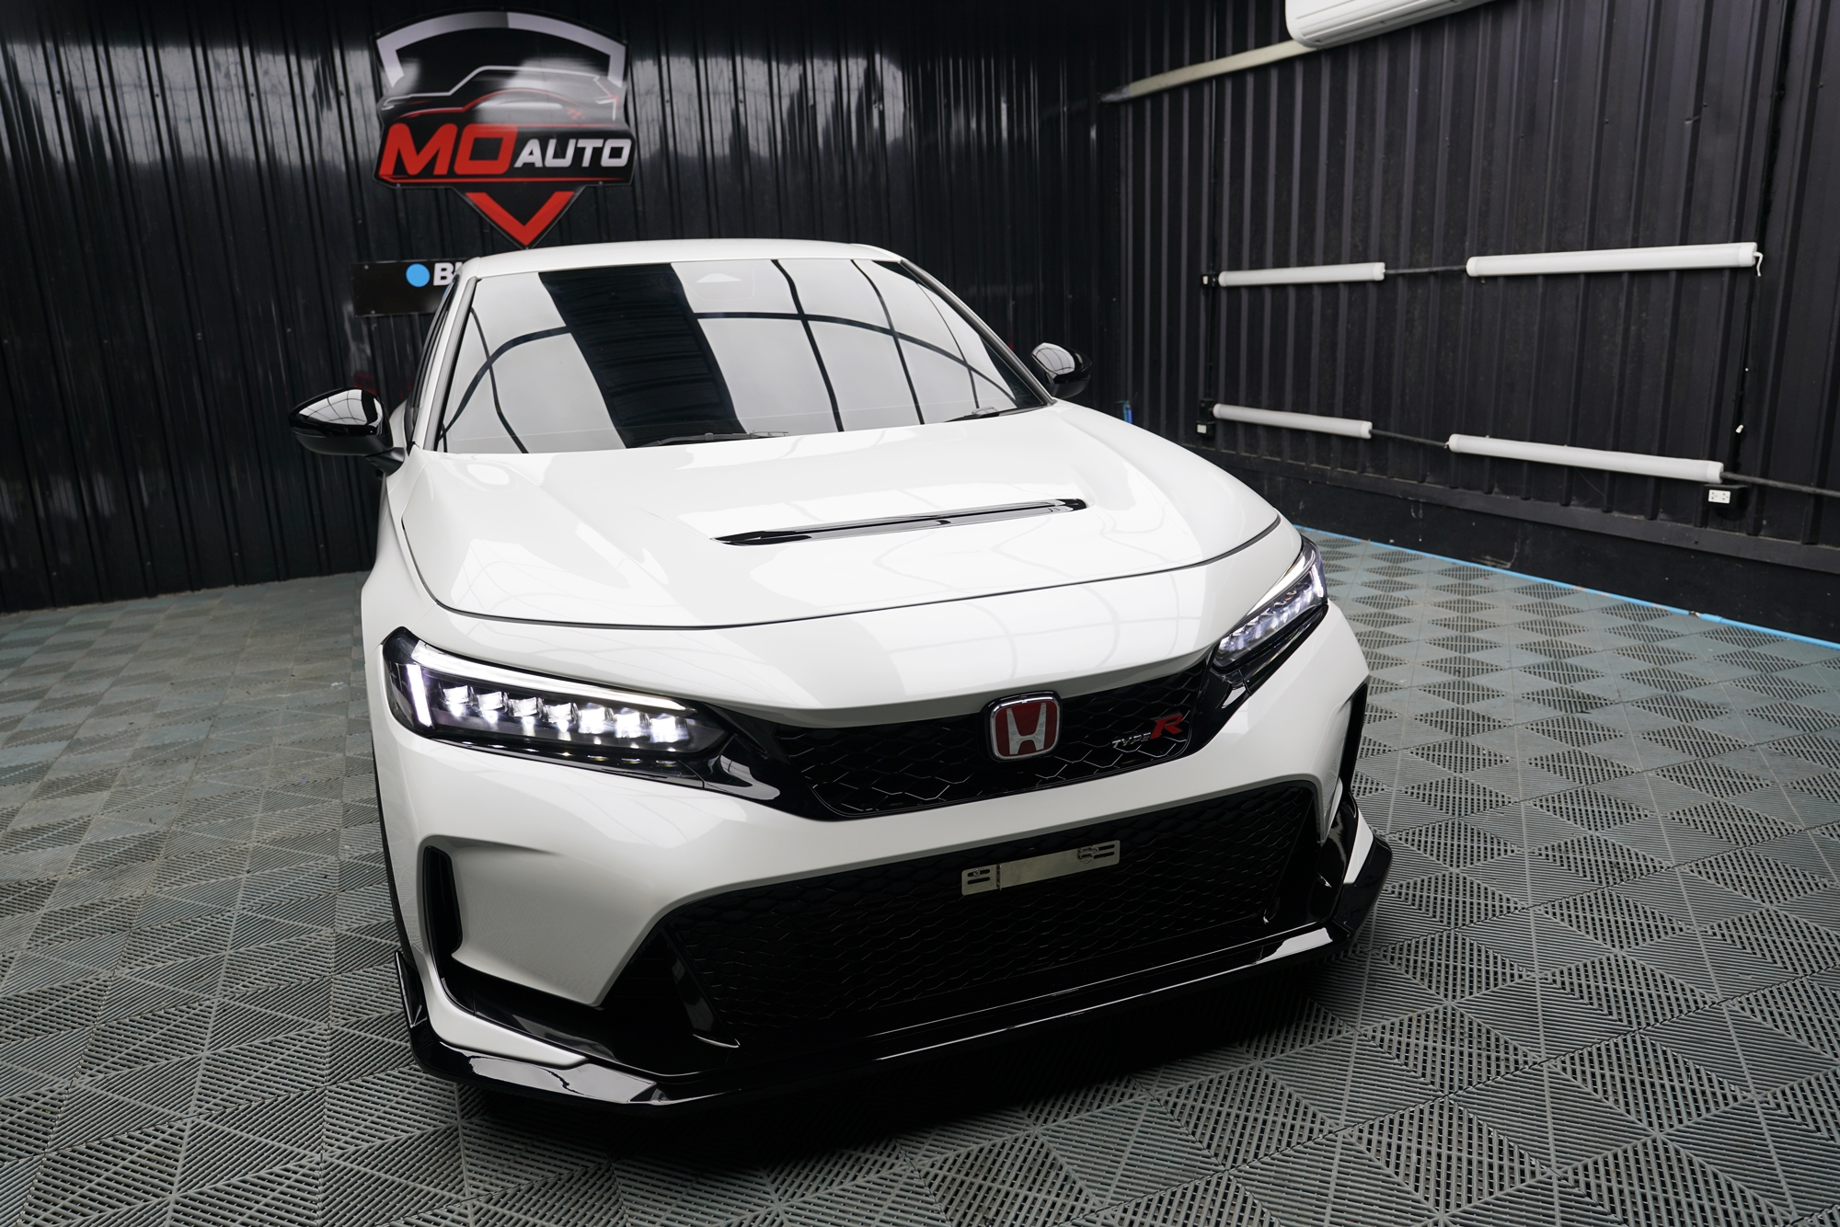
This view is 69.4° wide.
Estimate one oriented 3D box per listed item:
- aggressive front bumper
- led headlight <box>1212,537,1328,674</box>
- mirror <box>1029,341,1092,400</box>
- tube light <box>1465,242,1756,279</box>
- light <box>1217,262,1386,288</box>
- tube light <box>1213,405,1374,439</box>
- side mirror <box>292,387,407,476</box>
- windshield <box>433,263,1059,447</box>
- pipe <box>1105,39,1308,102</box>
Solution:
[{"bbox_3d":[0.098,0.428,2.180,1.860,0.380,0.520,-8,15,-20],"label":"aggressive front bumper"},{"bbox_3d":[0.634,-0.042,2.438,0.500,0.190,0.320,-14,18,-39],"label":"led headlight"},{"bbox_3d":[0.373,-0.662,3.703,0.230,0.175,0.180,-8,15,-20],"label":"mirror"},{"bbox_3d":[2.402,-1.250,4.726,0.060,0.072,1.200,-8,15,-21],"label":"tube light"},{"bbox_3d":[1.759,-1.585,6.227,0.060,0.072,1.200,-8,14,-21],"label":"light"},{"bbox_3d":[1.772,-0.935,6.423,0.060,0.072,1.200,-8,15,-21],"label":"tube light"},{"bbox_3d":[-1.330,-0.436,3.072,0.230,0.175,0.180,-8,15,-20],"label":"side mirror"},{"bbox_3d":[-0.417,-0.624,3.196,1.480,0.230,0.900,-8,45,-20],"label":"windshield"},{"bbox_3d":[1.391,-2.728,6.754,0.065,0.075,1.865,-8,16,-21],"label":"pipe"}]

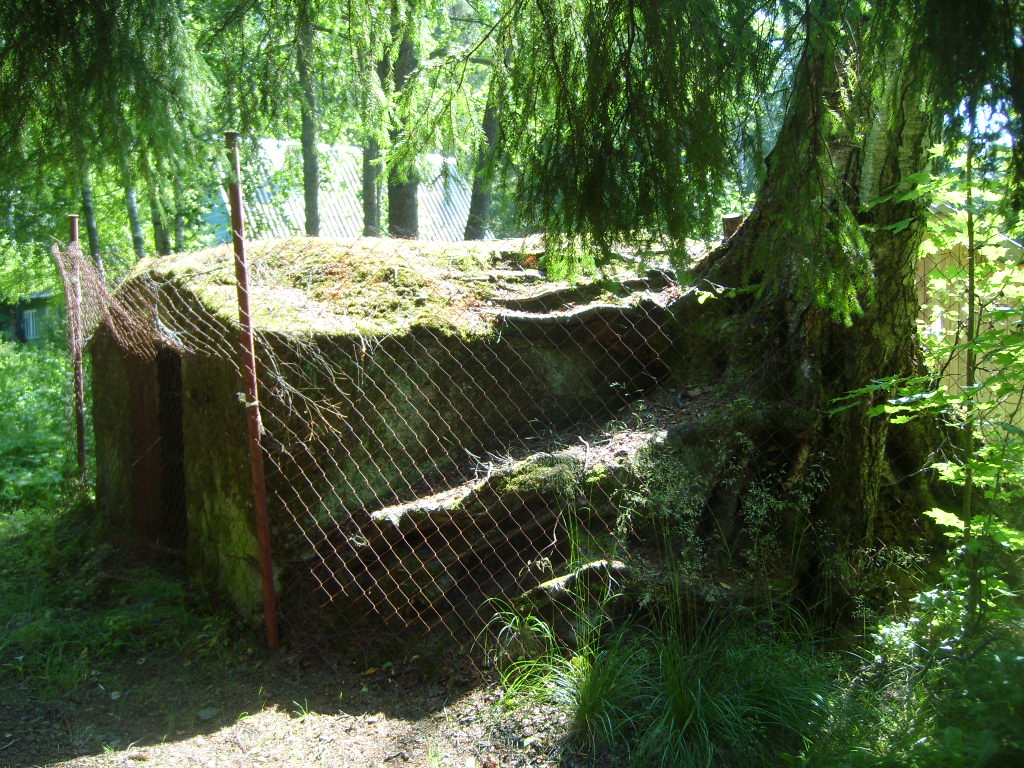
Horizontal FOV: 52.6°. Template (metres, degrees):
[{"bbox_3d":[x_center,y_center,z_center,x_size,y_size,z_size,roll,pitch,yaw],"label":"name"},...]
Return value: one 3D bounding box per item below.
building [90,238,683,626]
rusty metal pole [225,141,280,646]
[{"bbox_3d":[-0.614,0.039,5.785,2.754,1.600,1.928,-5,7,-43],"label":"building"},{"bbox_3d":[-0.972,0.043,3.877,0.050,1.942,0.050,-3,4,0],"label":"rusty metal pole"}]

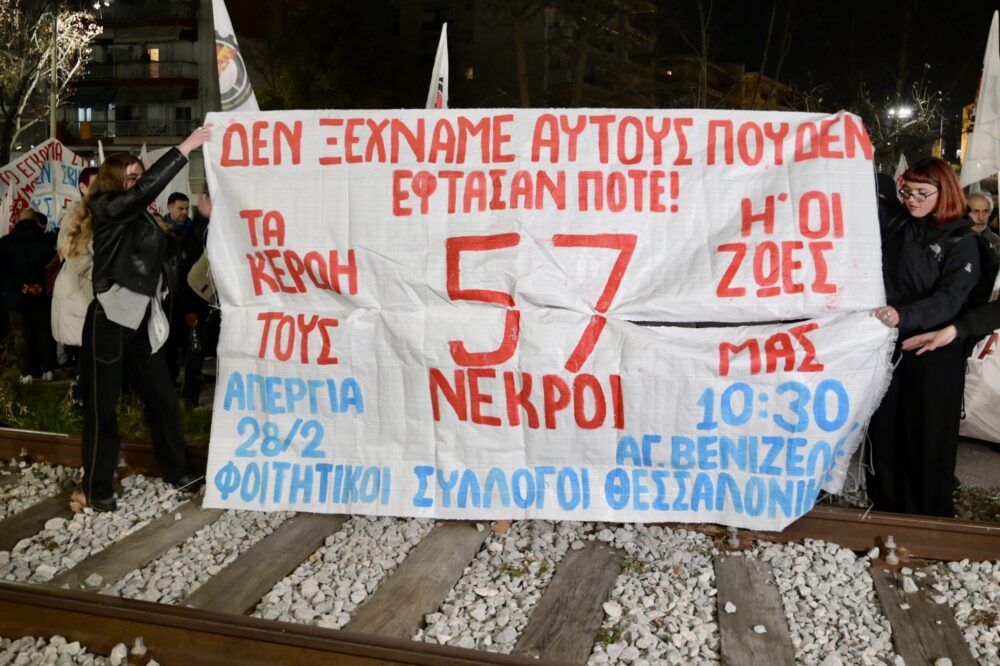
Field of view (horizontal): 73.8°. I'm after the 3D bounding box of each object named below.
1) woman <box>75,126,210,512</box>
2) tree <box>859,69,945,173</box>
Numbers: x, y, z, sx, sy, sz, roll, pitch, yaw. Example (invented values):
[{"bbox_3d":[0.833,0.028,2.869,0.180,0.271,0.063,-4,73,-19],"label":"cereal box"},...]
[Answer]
[{"bbox_3d":[-1.740,-0.050,3.270,0.630,1.850,0.500,1,6,9],"label":"woman"},{"bbox_3d":[7.230,-2.250,12.000,1.600,4.700,1.500,0,5,0],"label":"tree"}]

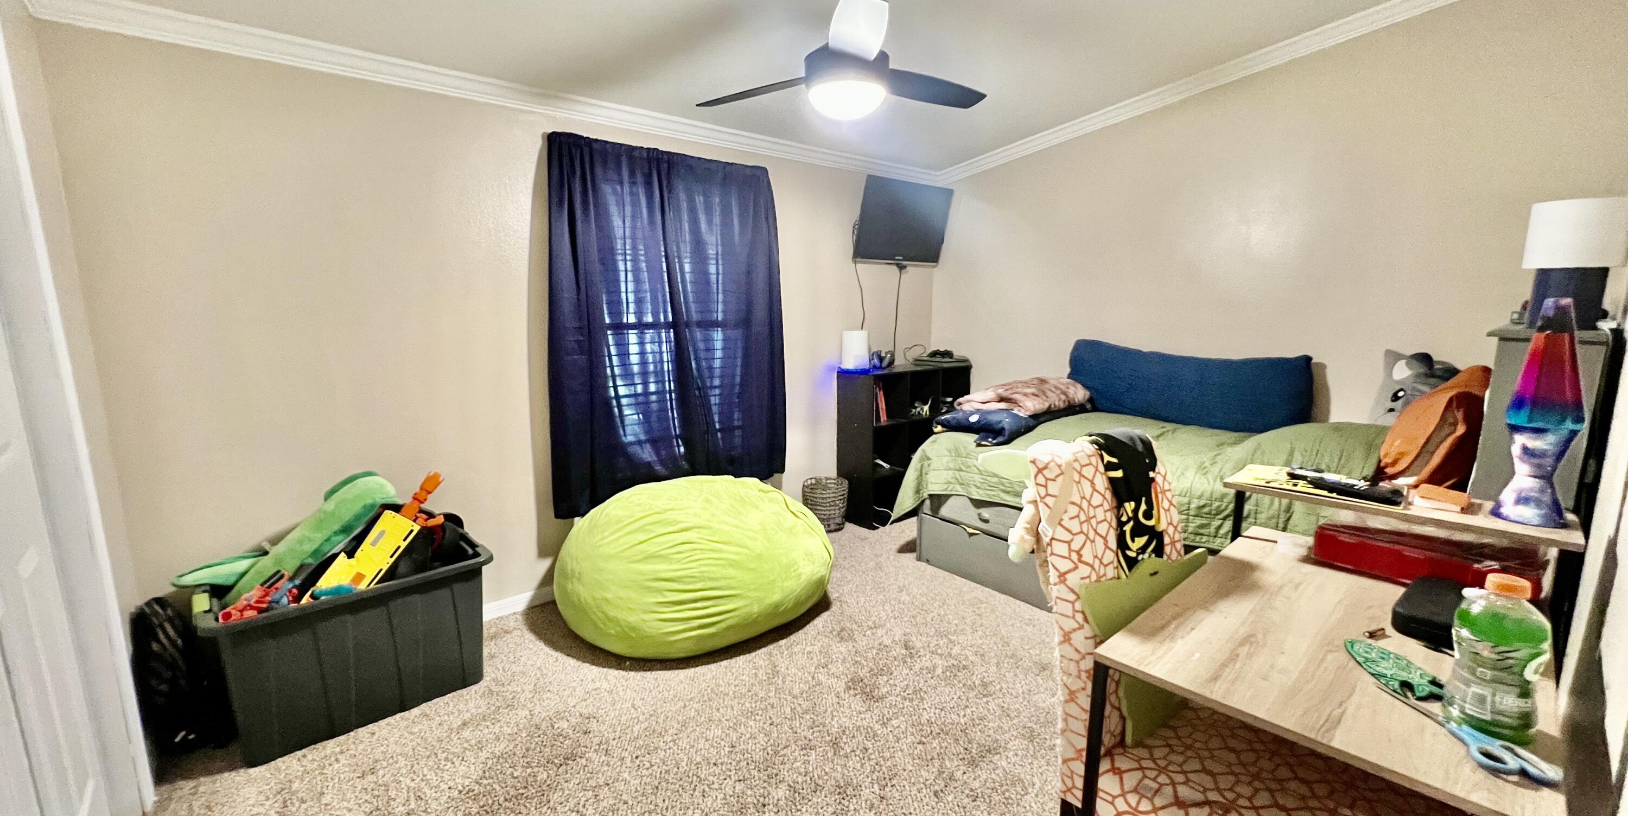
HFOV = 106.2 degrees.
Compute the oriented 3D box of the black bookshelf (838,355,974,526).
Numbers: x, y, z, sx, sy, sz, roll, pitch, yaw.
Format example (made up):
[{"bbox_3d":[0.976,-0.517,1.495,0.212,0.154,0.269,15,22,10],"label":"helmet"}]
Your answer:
[{"bbox_3d":[0.587,0.205,3.918,0.916,0.915,0.304,-8,12,-41],"label":"black bookshelf"}]

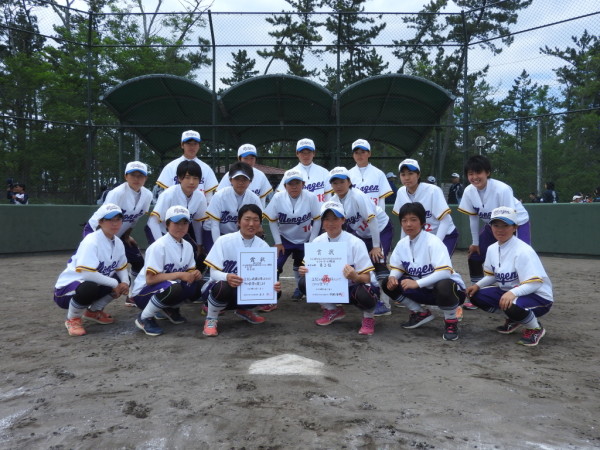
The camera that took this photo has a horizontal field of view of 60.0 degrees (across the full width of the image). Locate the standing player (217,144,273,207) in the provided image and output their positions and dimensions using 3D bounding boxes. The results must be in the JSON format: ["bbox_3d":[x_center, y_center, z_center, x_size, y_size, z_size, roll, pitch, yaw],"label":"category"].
[{"bbox_3d":[-0.587,-0.028,5.502,0.550,1.610,0.320,0,2,-3],"label":"standing player"}]

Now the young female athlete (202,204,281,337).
[{"bbox_3d":[-0.458,0.328,4.143,0.580,0.980,0.680,-1,2,-15],"label":"young female athlete"}]

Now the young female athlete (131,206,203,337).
[{"bbox_3d":[-1.043,0.335,4.094,0.520,0.970,0.680,-2,2,-38],"label":"young female athlete"}]

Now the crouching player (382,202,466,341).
[{"bbox_3d":[0.972,0.321,4.062,0.620,1.000,0.680,0,2,15],"label":"crouching player"}]

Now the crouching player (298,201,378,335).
[{"bbox_3d":[0.318,0.312,4.181,0.620,1.010,0.680,0,2,10],"label":"crouching player"}]

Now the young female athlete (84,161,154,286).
[{"bbox_3d":[-1.641,0.128,4.727,0.510,1.340,0.680,-2,2,-38],"label":"young female athlete"}]

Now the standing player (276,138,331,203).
[{"bbox_3d":[0.047,-0.054,5.381,0.540,1.660,0.330,0,2,-6],"label":"standing player"}]

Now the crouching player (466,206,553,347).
[{"bbox_3d":[1.576,0.340,3.912,0.560,0.970,0.680,1,2,35],"label":"crouching player"}]

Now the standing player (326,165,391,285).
[{"bbox_3d":[0.571,0.142,4.827,0.550,1.310,0.730,1,2,28],"label":"standing player"}]

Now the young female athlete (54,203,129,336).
[{"bbox_3d":[-1.649,0.334,4.132,0.520,0.970,0.660,-1,2,-38],"label":"young female athlete"}]

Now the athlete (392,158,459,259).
[{"bbox_3d":[1.103,0.122,4.607,0.520,1.360,0.660,2,3,40],"label":"athlete"}]

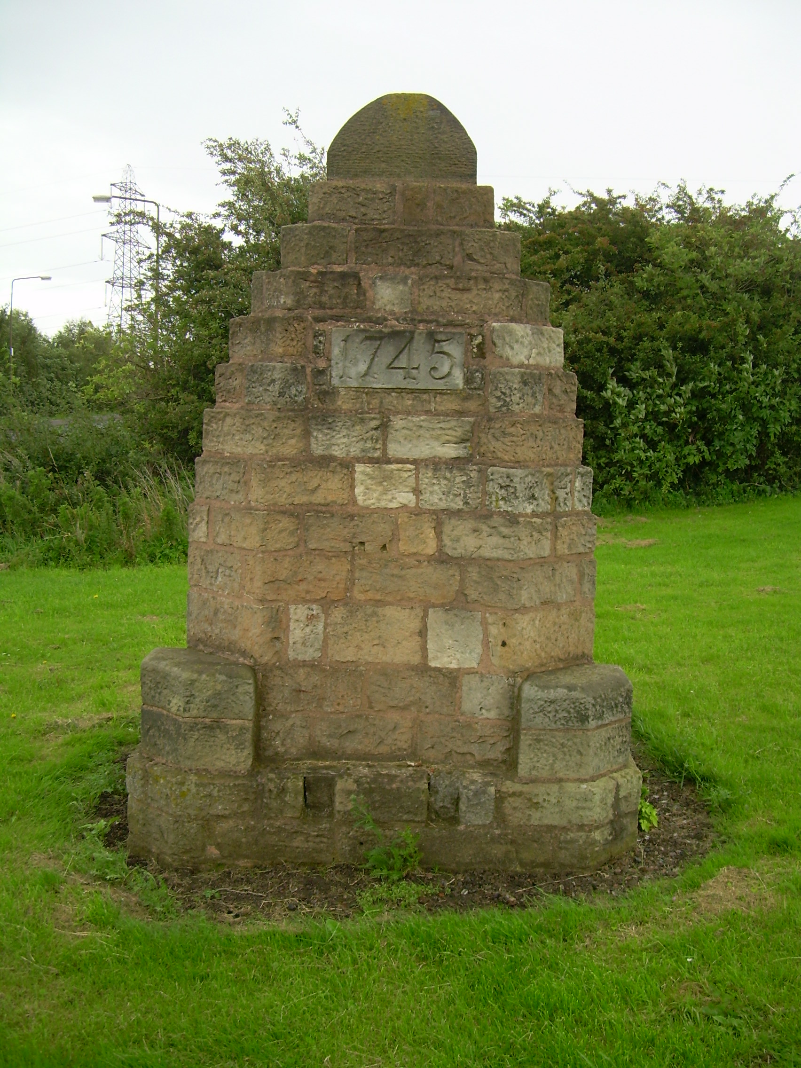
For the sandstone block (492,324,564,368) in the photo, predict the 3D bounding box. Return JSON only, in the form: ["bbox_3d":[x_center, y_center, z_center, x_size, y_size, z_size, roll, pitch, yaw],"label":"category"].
[{"bbox_3d":[0.486,-0.733,4.604,0.271,0.161,0.200,2,5,0],"label":"sandstone block"}]

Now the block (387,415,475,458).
[{"bbox_3d":[0.106,-0.350,4.245,0.303,0.142,0.150,2,6,0],"label":"block"}]

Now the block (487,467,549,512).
[{"bbox_3d":[0.418,-0.162,4.243,0.228,0.163,0.160,2,6,0],"label":"block"}]

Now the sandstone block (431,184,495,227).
[{"bbox_3d":[0.246,-1.307,4.737,0.246,0.162,0.200,2,5,0],"label":"sandstone block"}]

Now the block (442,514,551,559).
[{"bbox_3d":[0.376,0.009,4.590,0.435,0.166,0.240,2,4,0],"label":"block"}]

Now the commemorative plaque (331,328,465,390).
[{"bbox_3d":[-0.009,-0.676,4.544,0.509,0.224,0.090,2,5,0],"label":"commemorative plaque"}]

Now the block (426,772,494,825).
[{"bbox_3d":[0.214,0.912,4.164,0.232,0.191,0.160,2,6,0],"label":"block"}]

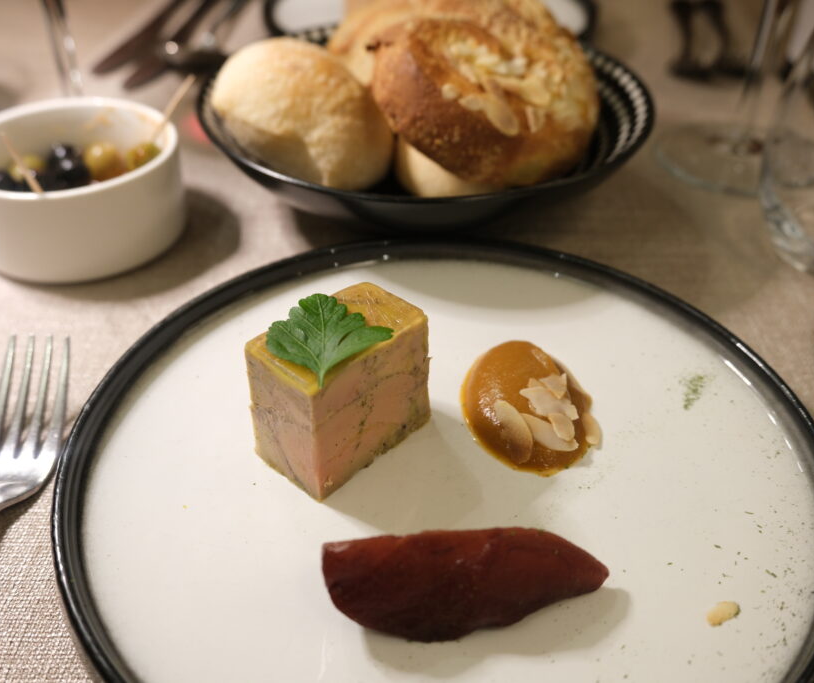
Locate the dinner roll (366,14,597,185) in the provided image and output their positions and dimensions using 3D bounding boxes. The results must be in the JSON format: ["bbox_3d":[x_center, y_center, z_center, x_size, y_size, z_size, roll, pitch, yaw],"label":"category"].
[{"bbox_3d":[0.031,-0.098,0.346,0.091,0.055,0.088,3,55,-5],"label":"dinner roll"}]

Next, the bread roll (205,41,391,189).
[{"bbox_3d":[-0.044,-0.094,0.356,0.076,0.060,0.074,0,38,0],"label":"bread roll"}]

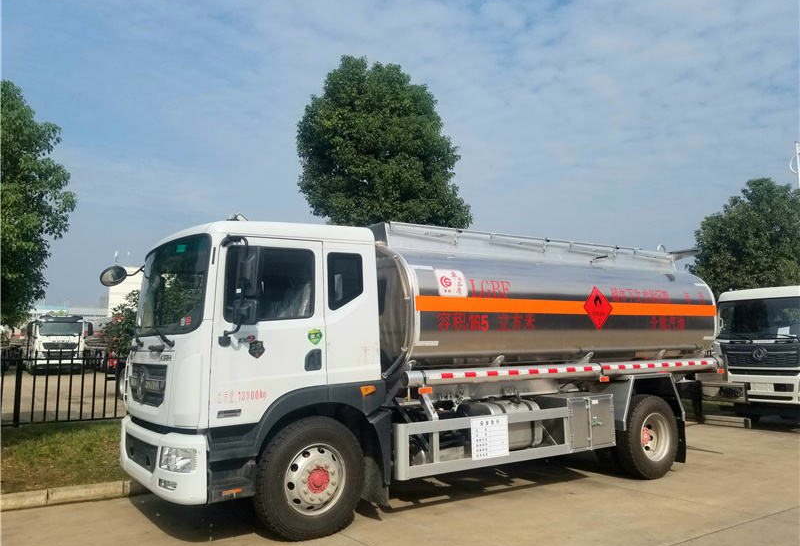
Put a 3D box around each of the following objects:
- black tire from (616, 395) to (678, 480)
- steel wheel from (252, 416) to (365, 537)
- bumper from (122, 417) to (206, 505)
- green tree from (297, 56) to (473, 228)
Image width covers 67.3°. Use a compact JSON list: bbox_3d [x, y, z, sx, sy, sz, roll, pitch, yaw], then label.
[{"bbox_3d":[3.213,2.125,7.827,1.040,1.040,0.280,4,-7,-32],"label":"black tire"},{"bbox_3d":[-0.786,1.829,5.385,1.040,1.040,0.280,5,-7,-34],"label":"steel wheel"},{"bbox_3d":[-2.334,1.649,5.679,0.480,0.570,2.360,3,-7,-32],"label":"bumper"},{"bbox_3d":[-0.363,-0.840,12.747,4.100,7.900,4.100,4,-7,-32],"label":"green tree"}]

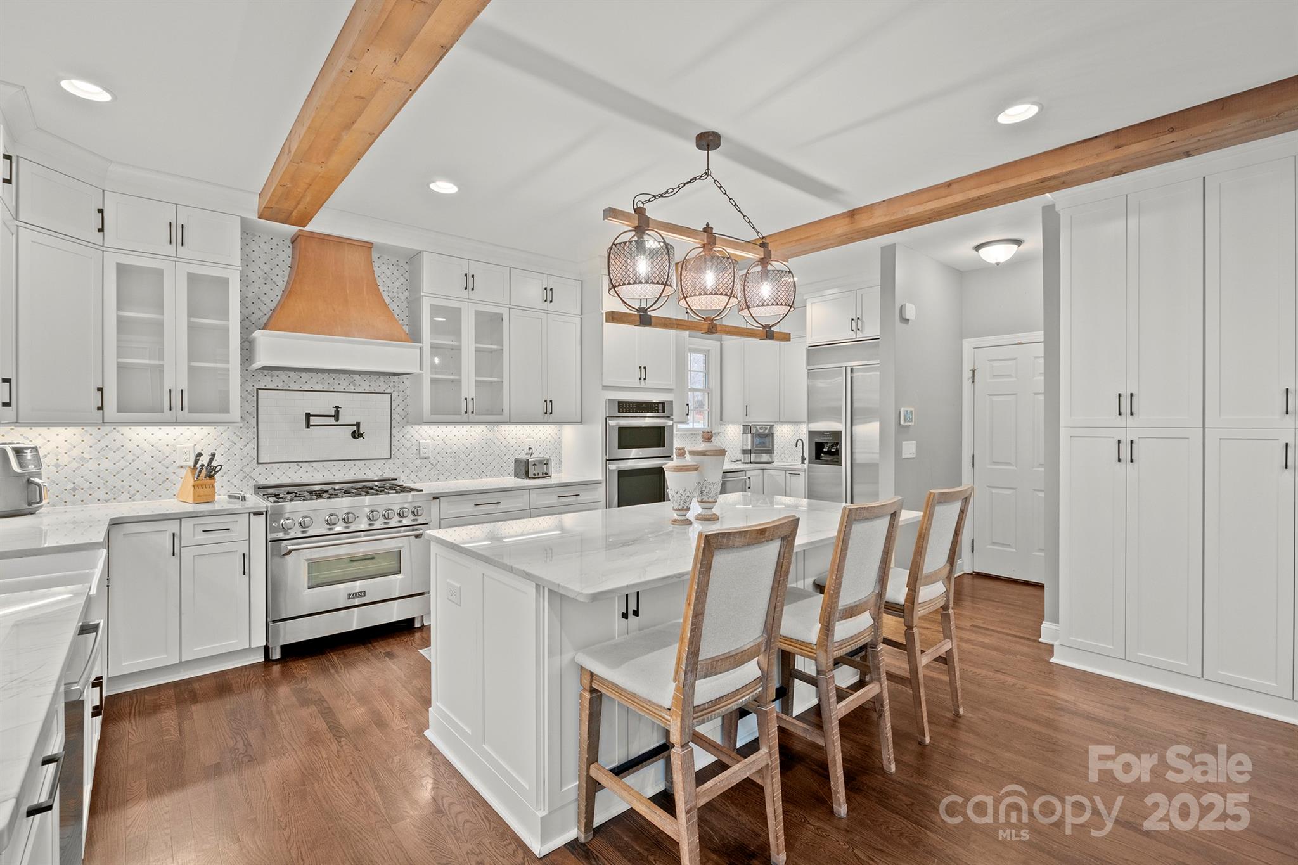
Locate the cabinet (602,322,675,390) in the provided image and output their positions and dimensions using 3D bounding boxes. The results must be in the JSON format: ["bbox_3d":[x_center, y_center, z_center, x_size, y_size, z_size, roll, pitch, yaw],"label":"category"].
[{"bbox_3d":[-0.258,-0.703,5.351,0.837,0.610,0.570,-1,1,-41],"label":"cabinet"}]

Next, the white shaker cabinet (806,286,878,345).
[{"bbox_3d":[2.144,-1.105,5.577,0.600,0.447,1.010,-1,1,-41],"label":"white shaker cabinet"}]

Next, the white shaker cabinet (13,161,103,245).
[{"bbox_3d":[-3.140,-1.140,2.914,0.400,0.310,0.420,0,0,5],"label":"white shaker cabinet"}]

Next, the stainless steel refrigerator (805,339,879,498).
[{"bbox_3d":[2.170,0.220,5.617,0.660,2.135,1.065,0,0,-40],"label":"stainless steel refrigerator"}]

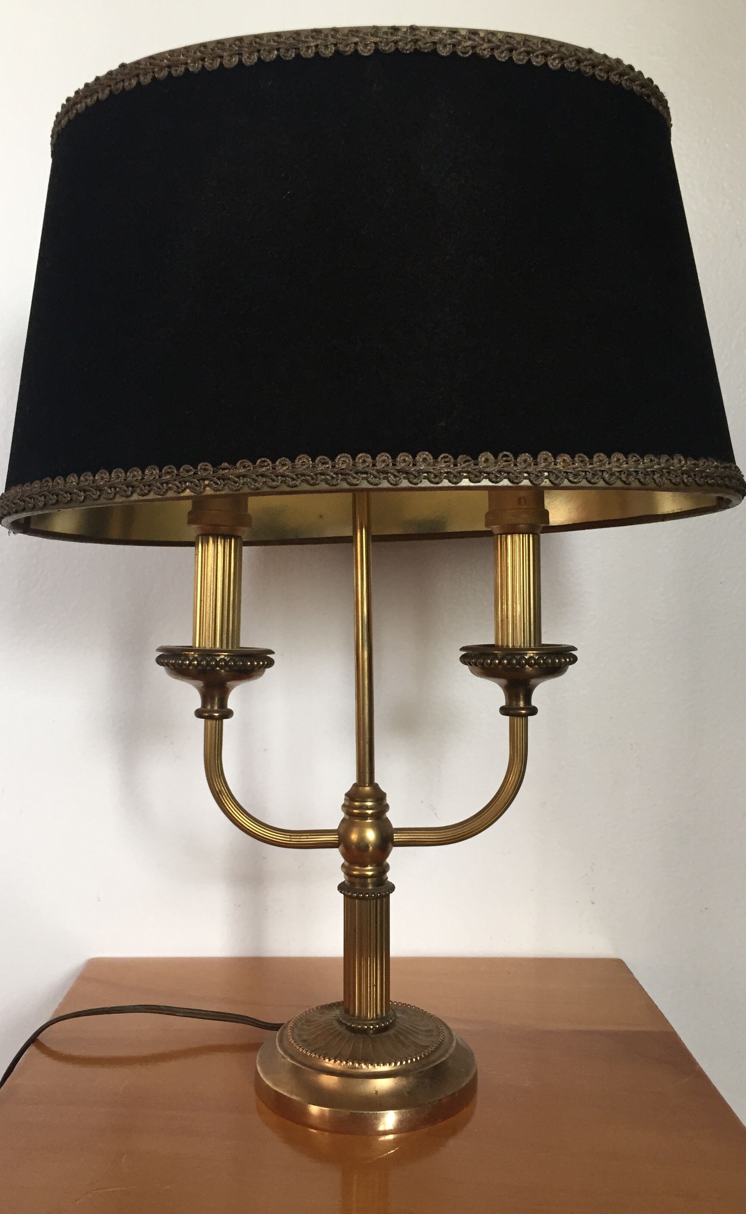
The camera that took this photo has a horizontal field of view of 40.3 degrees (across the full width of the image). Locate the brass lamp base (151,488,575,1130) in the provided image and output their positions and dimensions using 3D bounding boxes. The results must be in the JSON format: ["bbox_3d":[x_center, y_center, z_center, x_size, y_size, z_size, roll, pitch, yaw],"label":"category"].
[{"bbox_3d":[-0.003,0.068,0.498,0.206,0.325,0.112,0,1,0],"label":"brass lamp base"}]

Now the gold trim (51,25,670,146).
[{"bbox_3d":[-0.004,-0.227,0.501,0.310,0.015,0.190,-2,-1,1],"label":"gold trim"}]

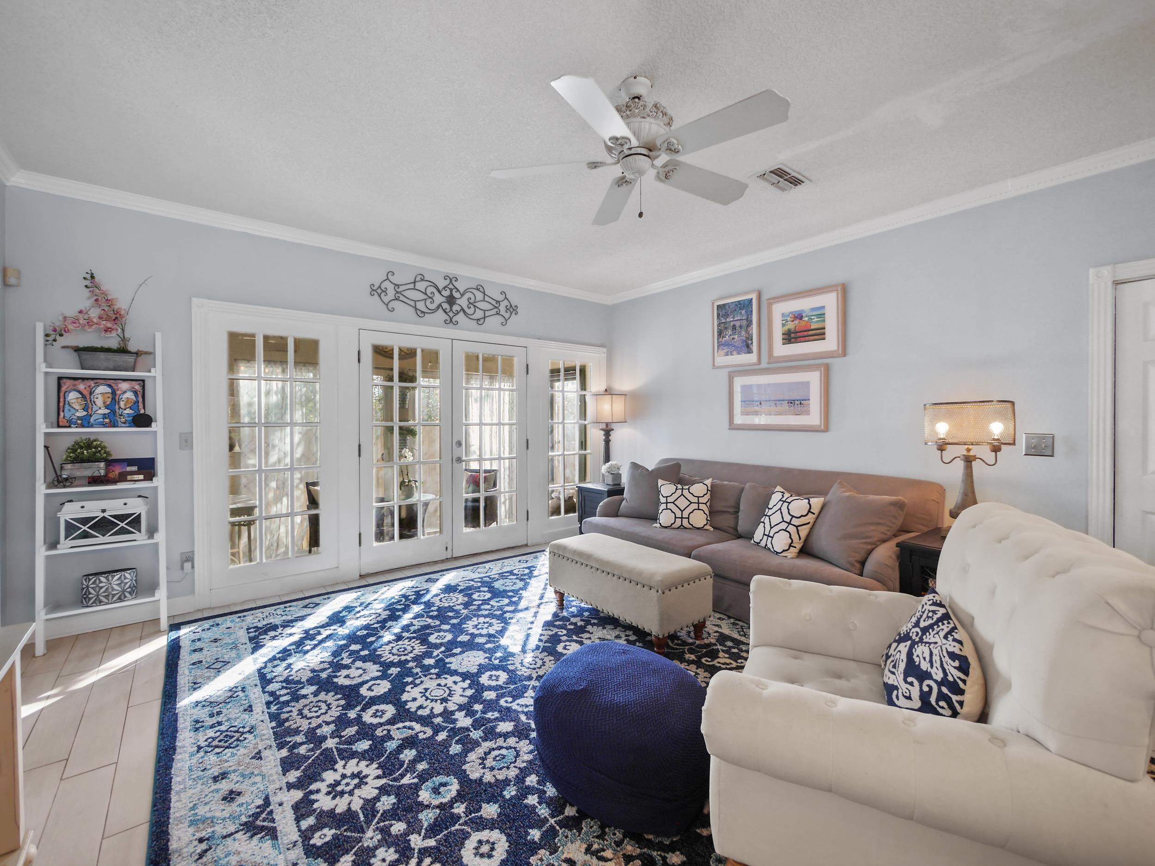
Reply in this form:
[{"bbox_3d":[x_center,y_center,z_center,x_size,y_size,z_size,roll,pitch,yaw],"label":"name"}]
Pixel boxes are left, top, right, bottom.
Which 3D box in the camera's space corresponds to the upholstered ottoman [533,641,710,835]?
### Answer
[{"bbox_3d":[0.159,1.033,1.647,0.620,0.465,0.620,0,2,0],"label":"upholstered ottoman"}]

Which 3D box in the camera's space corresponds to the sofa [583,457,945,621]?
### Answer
[{"bbox_3d":[1.178,0.737,3.563,0.980,0.930,2.340,-1,3,-38],"label":"sofa"}]

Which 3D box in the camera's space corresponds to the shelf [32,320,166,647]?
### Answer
[{"bbox_3d":[-2.815,0.295,2.784,0.550,1.840,0.310,-1,3,-38],"label":"shelf"}]

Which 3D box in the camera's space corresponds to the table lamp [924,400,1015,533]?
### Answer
[{"bbox_3d":[2.166,0.209,2.600,0.200,0.770,0.400,-1,3,-38],"label":"table lamp"}]

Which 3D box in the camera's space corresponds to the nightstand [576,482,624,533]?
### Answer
[{"bbox_3d":[0.287,0.853,4.814,0.420,0.605,0.460,2,3,43],"label":"nightstand"}]

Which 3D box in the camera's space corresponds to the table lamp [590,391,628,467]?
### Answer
[{"bbox_3d":[0.303,0.054,4.834,0.430,0.990,0.430,0,2,0],"label":"table lamp"}]

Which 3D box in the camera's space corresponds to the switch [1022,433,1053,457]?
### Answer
[{"bbox_3d":[2.577,0.069,2.612,0.012,0.125,0.125,-1,3,-38],"label":"switch"}]

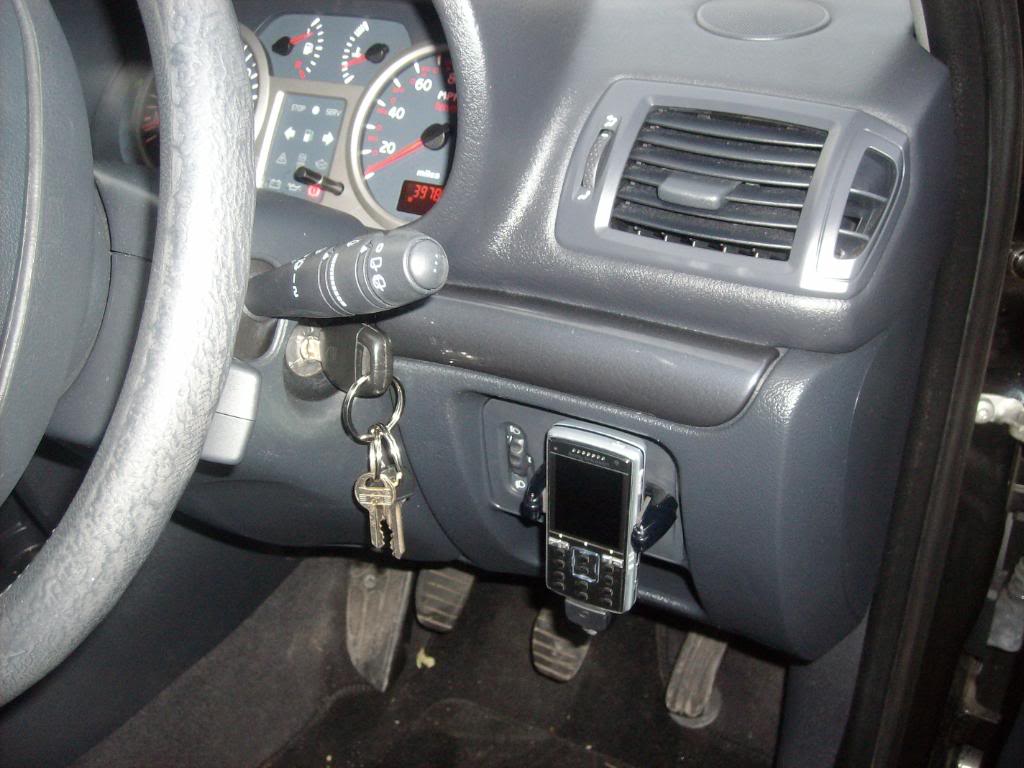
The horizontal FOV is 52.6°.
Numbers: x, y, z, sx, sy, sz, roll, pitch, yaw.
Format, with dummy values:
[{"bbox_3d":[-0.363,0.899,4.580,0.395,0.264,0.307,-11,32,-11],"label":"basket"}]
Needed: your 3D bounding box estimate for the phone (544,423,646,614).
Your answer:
[{"bbox_3d":[0.044,0.071,0.558,0.048,0.102,0.017,15,31,26],"label":"phone"}]

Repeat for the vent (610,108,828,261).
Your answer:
[{"bbox_3d":[0.114,-0.107,0.573,0.100,0.075,0.030,13,-11,16],"label":"vent"}]

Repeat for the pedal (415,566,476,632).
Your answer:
[{"bbox_3d":[-0.064,0.204,1.006,0.054,0.068,0.026,12,1,16],"label":"pedal"}]

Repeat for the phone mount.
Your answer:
[{"bbox_3d":[0.051,0.091,0.592,0.075,0.090,0.056,15,31,26],"label":"phone mount"}]

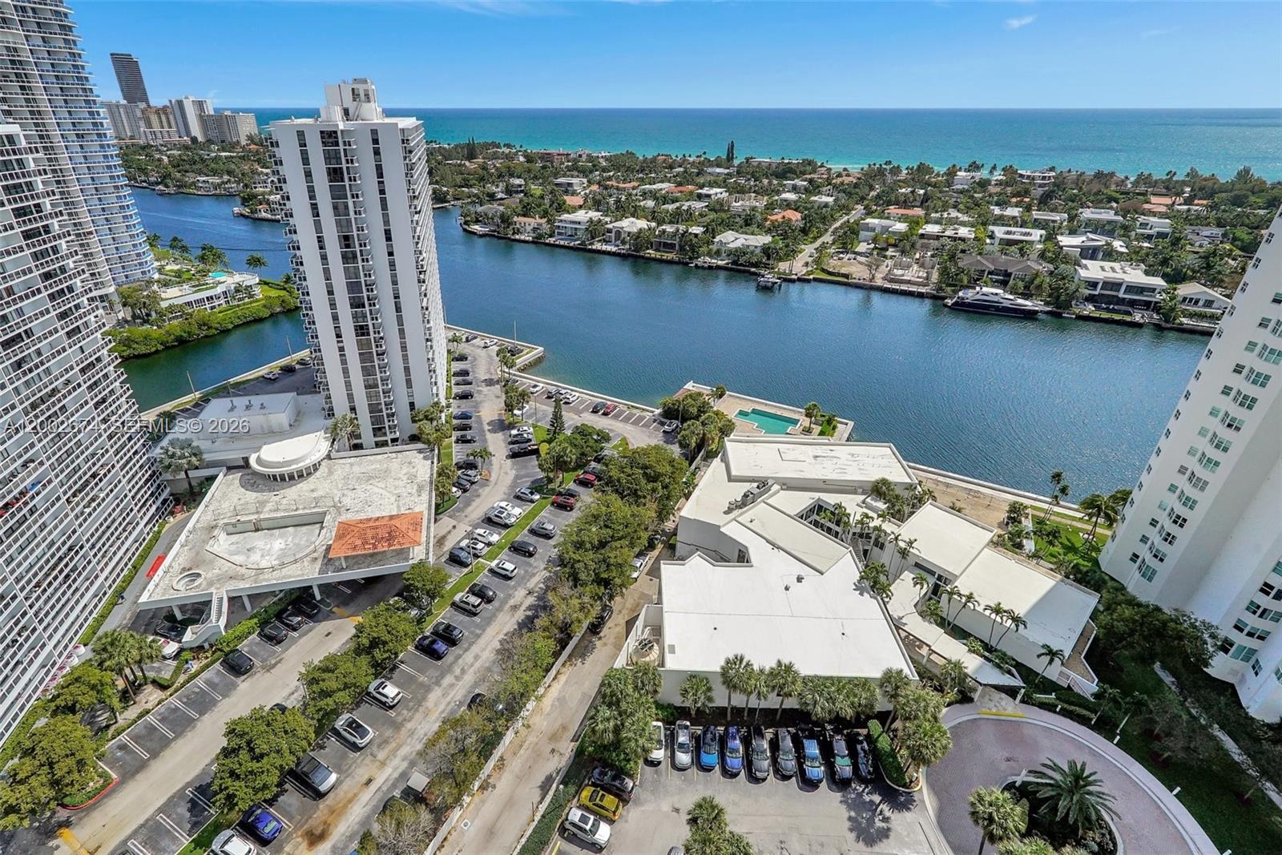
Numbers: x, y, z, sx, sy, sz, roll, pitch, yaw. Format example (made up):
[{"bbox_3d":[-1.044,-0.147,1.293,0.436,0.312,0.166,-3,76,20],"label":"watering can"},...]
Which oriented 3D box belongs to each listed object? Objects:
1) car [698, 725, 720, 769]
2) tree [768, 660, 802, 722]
[{"bbox_3d":[7.650,35.246,63.164,1.830,1.600,4.750,0,29,-1],"label":"car"},{"bbox_3d":[16.019,30.387,64.355,4.000,8.900,4.000,0,29,0],"label":"tree"}]

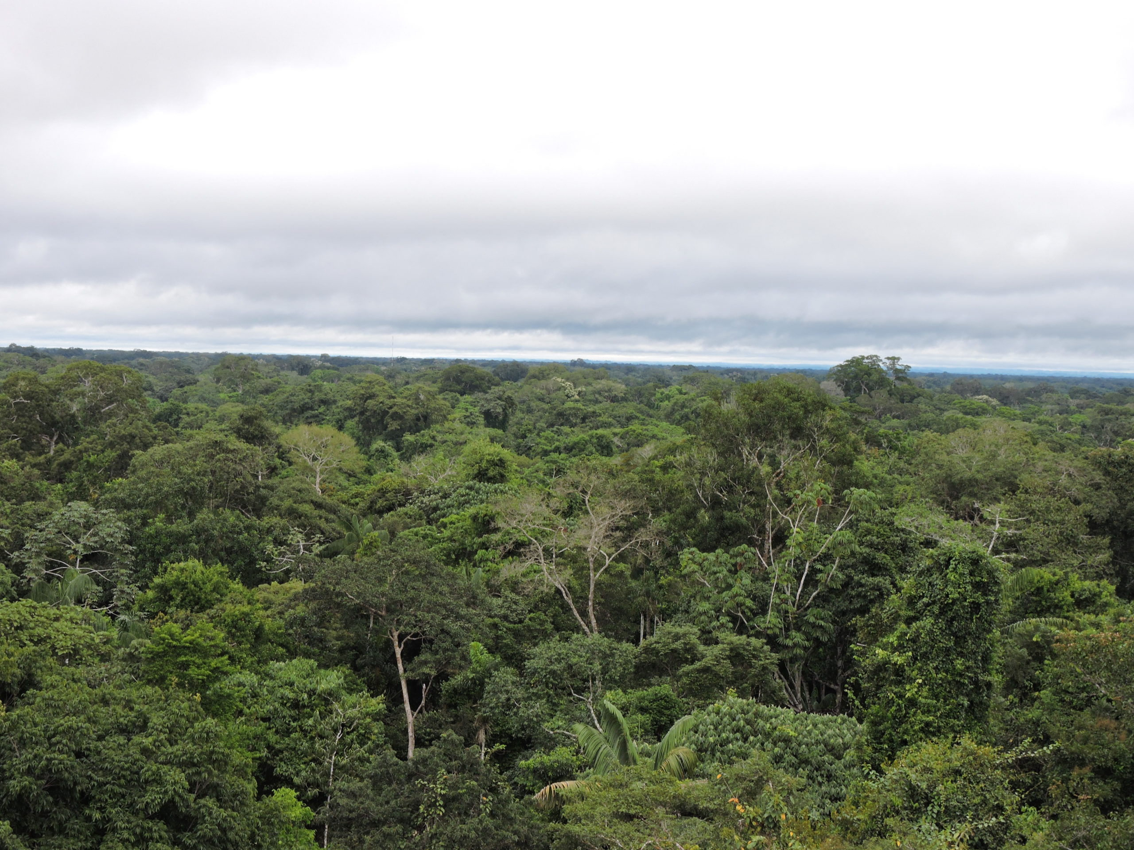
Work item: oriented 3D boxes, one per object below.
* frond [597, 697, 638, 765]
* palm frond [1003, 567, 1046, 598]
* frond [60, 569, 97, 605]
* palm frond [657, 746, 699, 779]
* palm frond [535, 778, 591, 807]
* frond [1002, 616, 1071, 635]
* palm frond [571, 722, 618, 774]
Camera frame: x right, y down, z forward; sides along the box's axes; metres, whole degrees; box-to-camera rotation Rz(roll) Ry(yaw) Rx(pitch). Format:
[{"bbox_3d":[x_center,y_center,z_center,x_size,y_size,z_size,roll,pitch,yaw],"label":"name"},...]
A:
[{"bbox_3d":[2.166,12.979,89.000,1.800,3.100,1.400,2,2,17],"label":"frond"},{"bbox_3d":[28.366,9.803,132.000,2.800,2.000,1.800,1,2,-17],"label":"palm frond"},{"bbox_3d":[-30.977,10.307,135.000,2.500,2.300,1.800,2,2,22],"label":"frond"},{"bbox_3d":[4.470,13.809,87.000,2.000,1.600,1.400,2,2,22],"label":"palm frond"},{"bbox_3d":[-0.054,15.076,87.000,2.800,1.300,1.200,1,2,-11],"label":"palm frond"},{"bbox_3d":[28.639,12.305,130.000,4.300,1.200,1.500,2,2,11],"label":"frond"},{"bbox_3d":[1.240,13.608,89.000,2.200,2.300,1.500,2,2,11],"label":"palm frond"}]

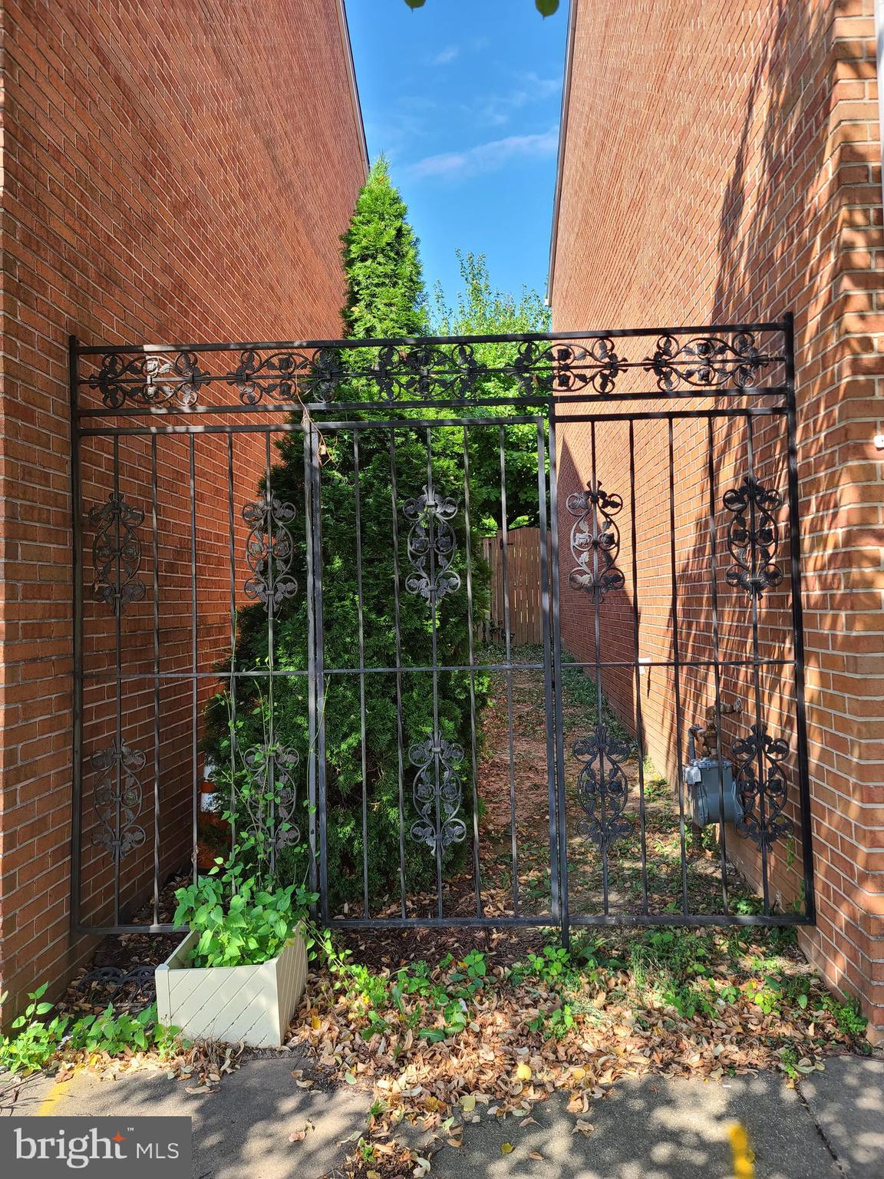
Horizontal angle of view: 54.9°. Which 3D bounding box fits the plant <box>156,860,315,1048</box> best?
[{"bbox_3d":[-0.676,1.183,2.838,0.410,0.500,0.400,-2,-1,3],"label":"plant"}]

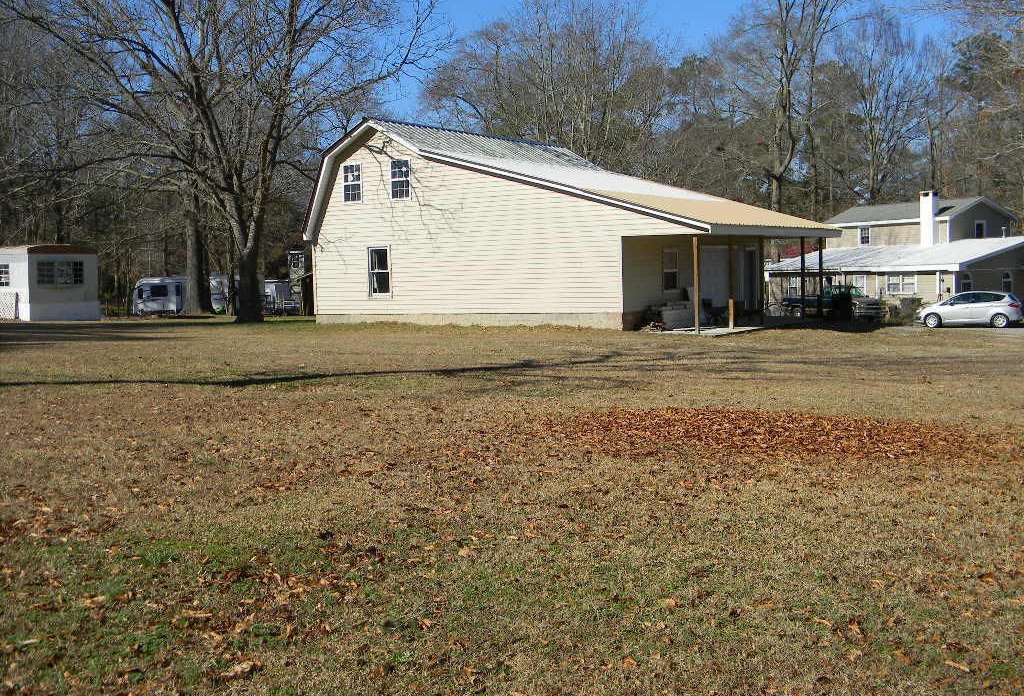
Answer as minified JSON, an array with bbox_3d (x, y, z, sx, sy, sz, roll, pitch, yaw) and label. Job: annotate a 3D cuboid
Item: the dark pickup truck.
[{"bbox_3d":[17.018,-2.420,64.500,5.400,1.800,1.950,1,5,32],"label":"dark pickup truck"}]

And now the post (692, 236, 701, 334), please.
[{"bbox_3d":[4.459,-1.510,29.217,0.120,2.360,0.120,1,5,29],"label":"post"}]

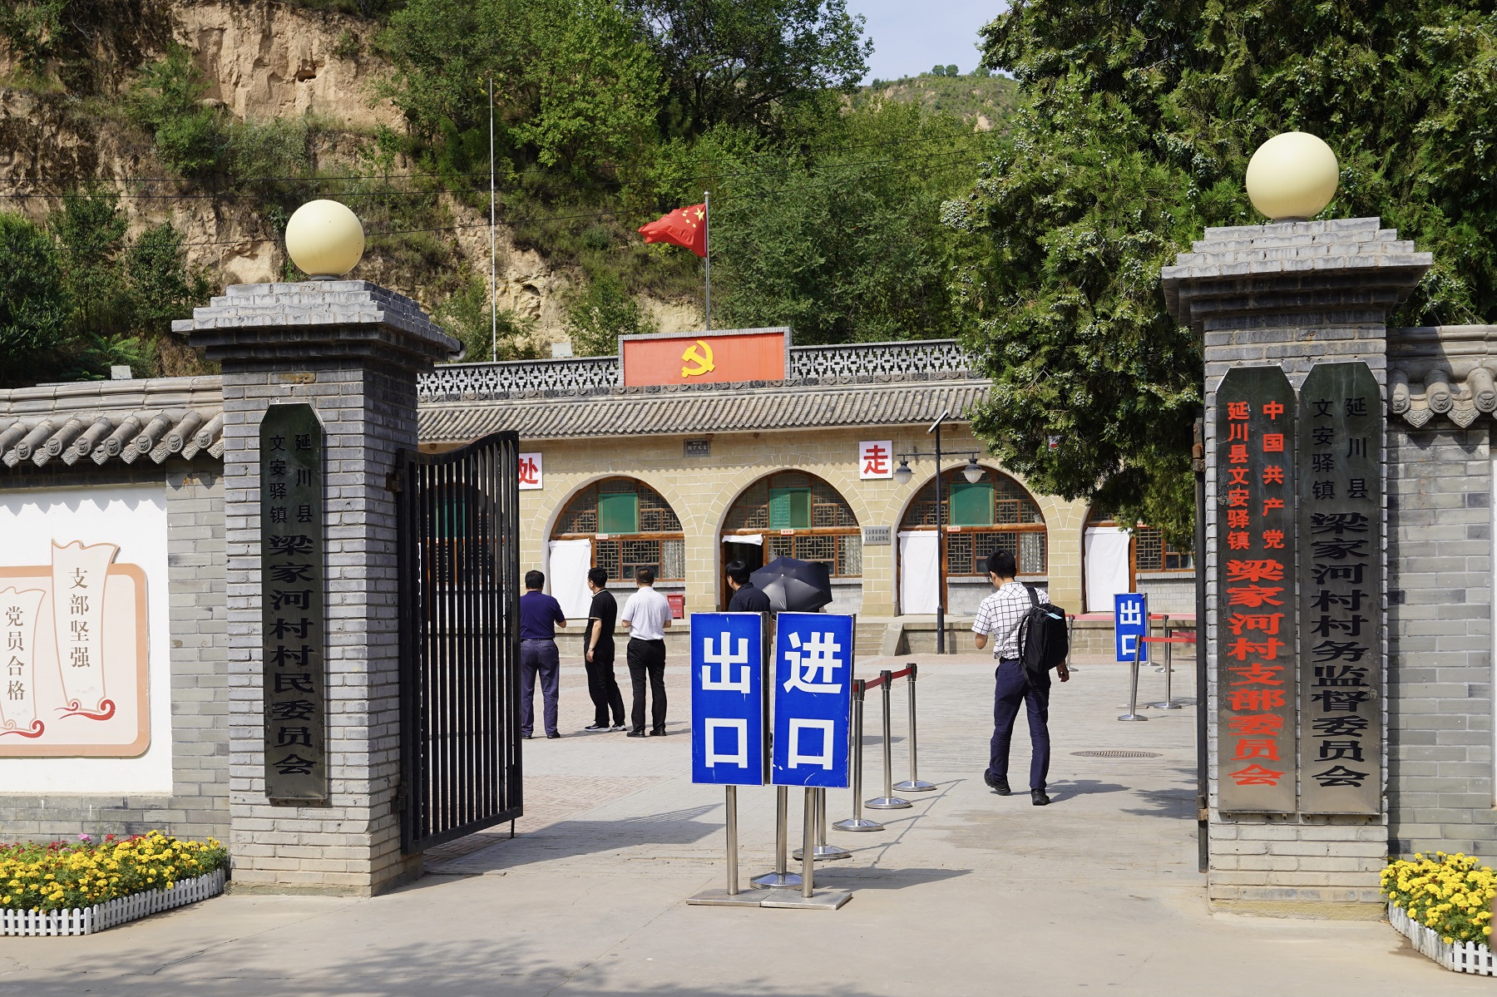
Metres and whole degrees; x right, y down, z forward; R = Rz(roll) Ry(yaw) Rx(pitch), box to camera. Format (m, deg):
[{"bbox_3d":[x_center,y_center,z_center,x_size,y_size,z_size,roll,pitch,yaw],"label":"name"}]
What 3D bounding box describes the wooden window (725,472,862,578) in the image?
[{"bbox_3d":[1.057,0.631,41.000,3.200,2.450,0.220,-1,-2,14],"label":"wooden window"}]

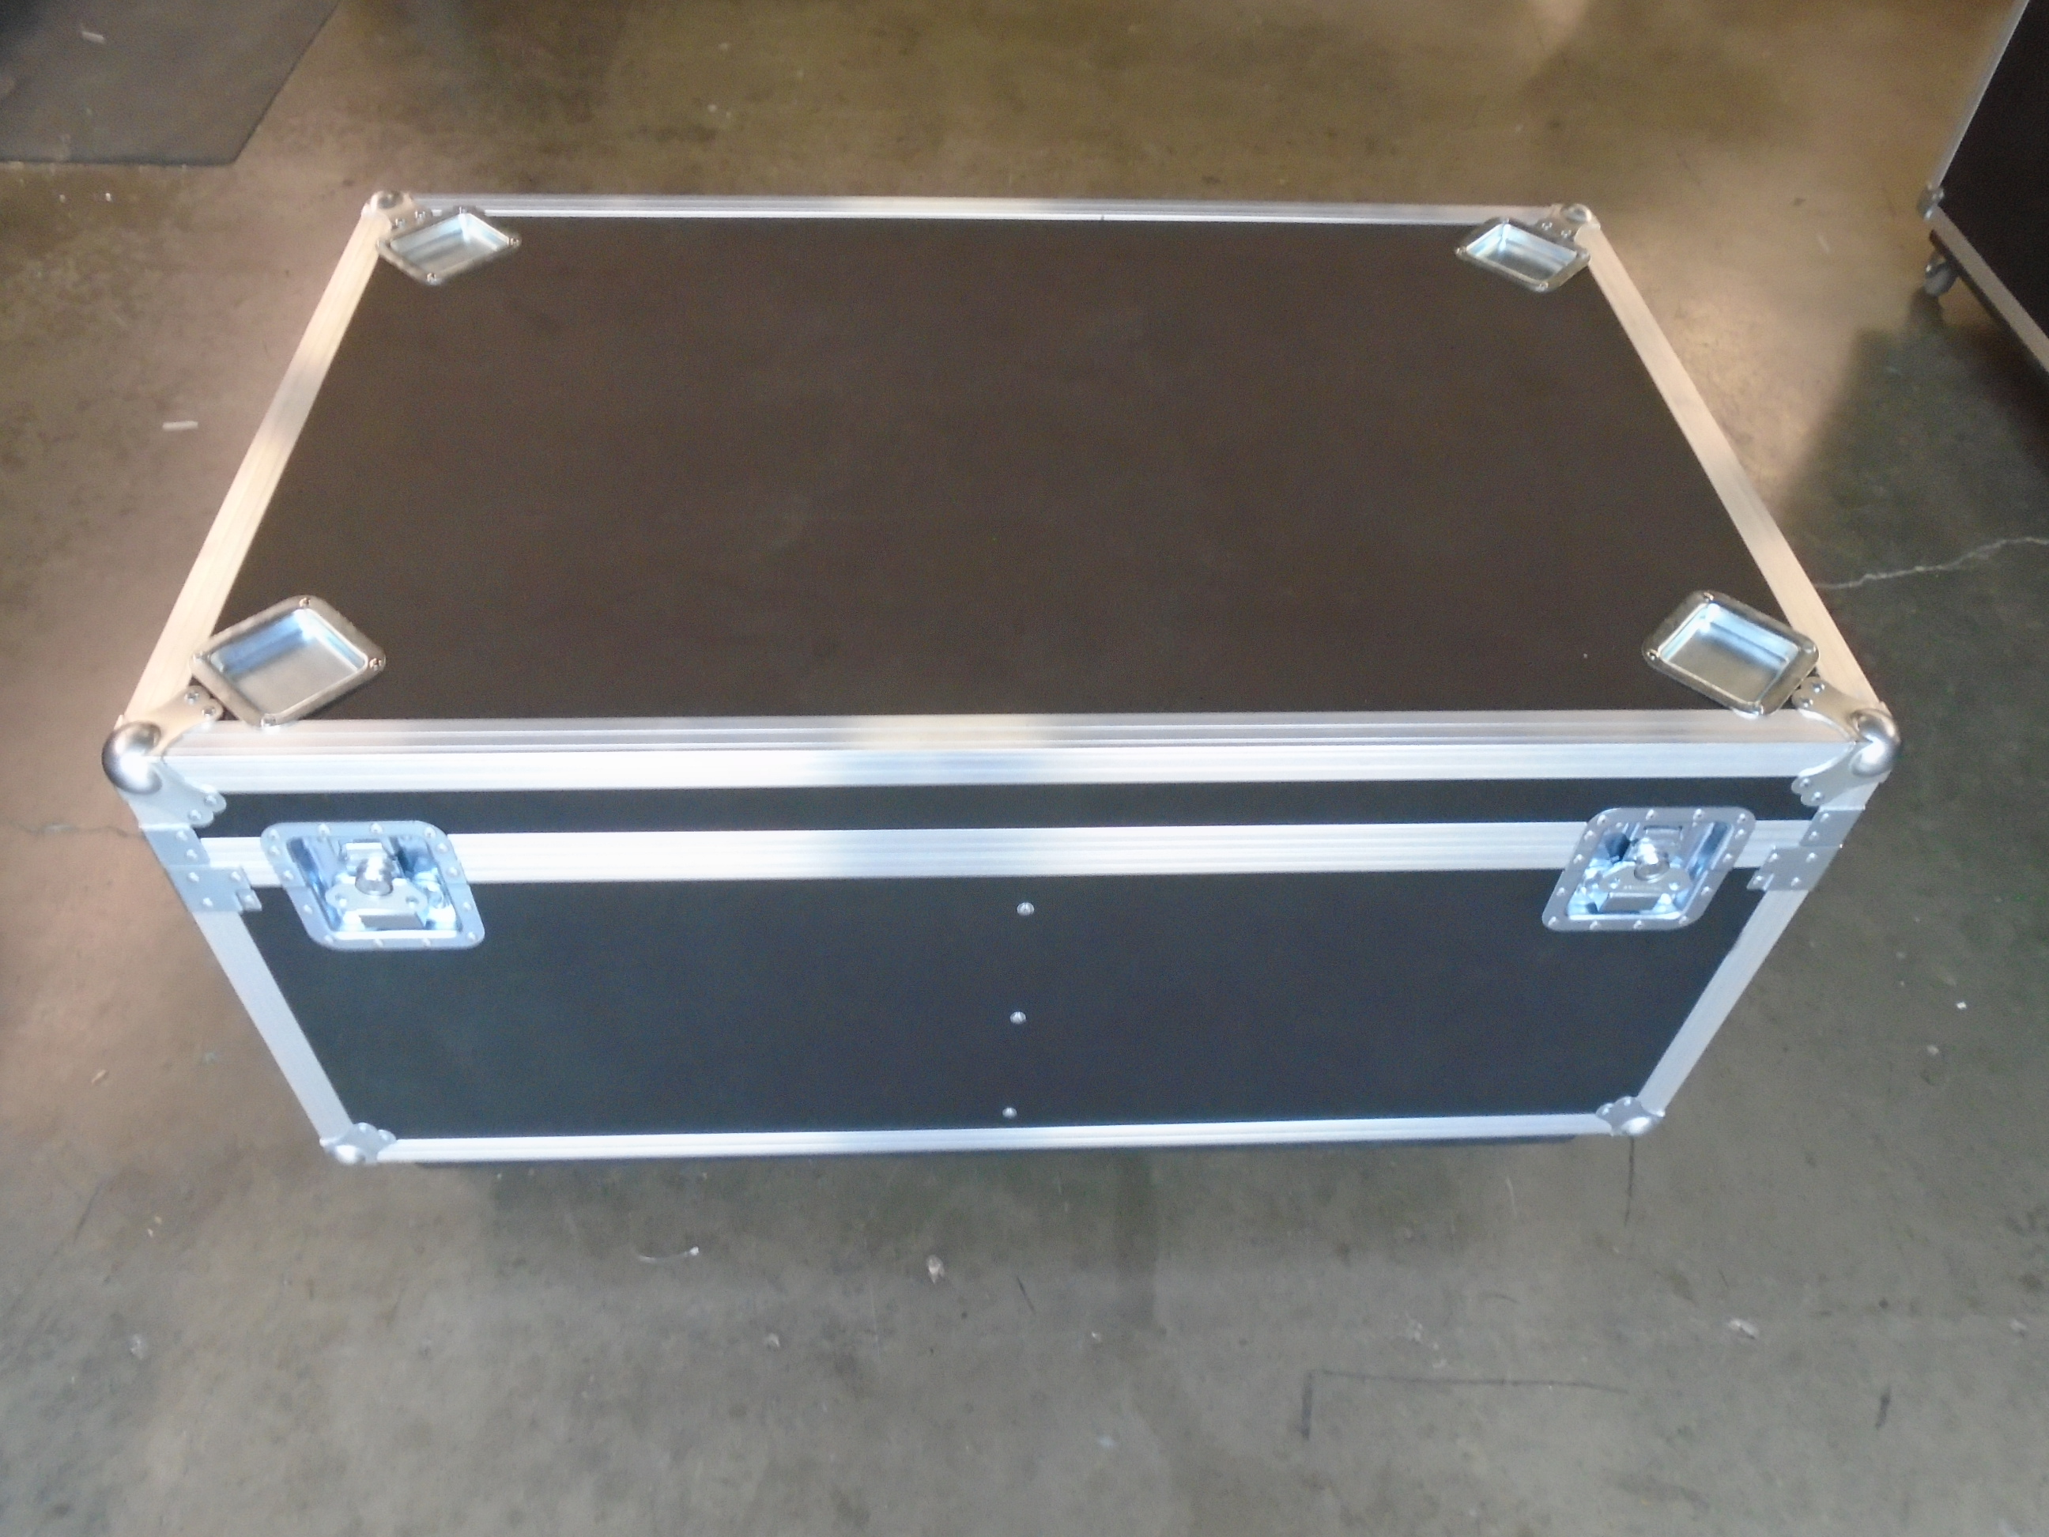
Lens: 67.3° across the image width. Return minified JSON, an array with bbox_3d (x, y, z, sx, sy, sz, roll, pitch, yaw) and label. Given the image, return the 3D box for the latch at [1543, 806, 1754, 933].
[{"bbox_3d":[0.409,0.062,1.015,0.113,0.128,0.021,-1,47,-3],"label":"latch"}]

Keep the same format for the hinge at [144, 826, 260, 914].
[{"bbox_3d":[-0.502,0.053,0.950,0.046,0.081,0.032,-1,47,-3],"label":"hinge"}]

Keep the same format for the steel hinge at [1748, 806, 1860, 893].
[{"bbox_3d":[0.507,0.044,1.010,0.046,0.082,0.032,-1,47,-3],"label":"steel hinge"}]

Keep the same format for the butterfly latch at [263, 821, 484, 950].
[{"bbox_3d":[-0.403,0.069,0.966,0.112,0.127,0.021,-1,47,-3],"label":"butterfly latch"}]

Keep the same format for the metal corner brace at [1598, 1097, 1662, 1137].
[{"bbox_3d":[0.488,0.262,1.267,0.056,0.061,0.058,-1,47,-3],"label":"metal corner brace"}]

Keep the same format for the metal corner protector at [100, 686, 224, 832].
[{"bbox_3d":[-0.494,-0.007,0.907,0.060,0.061,0.059,-1,47,-3],"label":"metal corner protector"}]

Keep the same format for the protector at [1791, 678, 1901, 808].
[{"bbox_3d":[0.502,-0.017,0.966,0.059,0.060,0.059,-1,47,-3],"label":"protector"}]

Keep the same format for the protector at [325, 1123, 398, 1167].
[{"bbox_3d":[-0.511,0.269,1.206,0.054,0.064,0.058,-1,47,-3],"label":"protector"}]

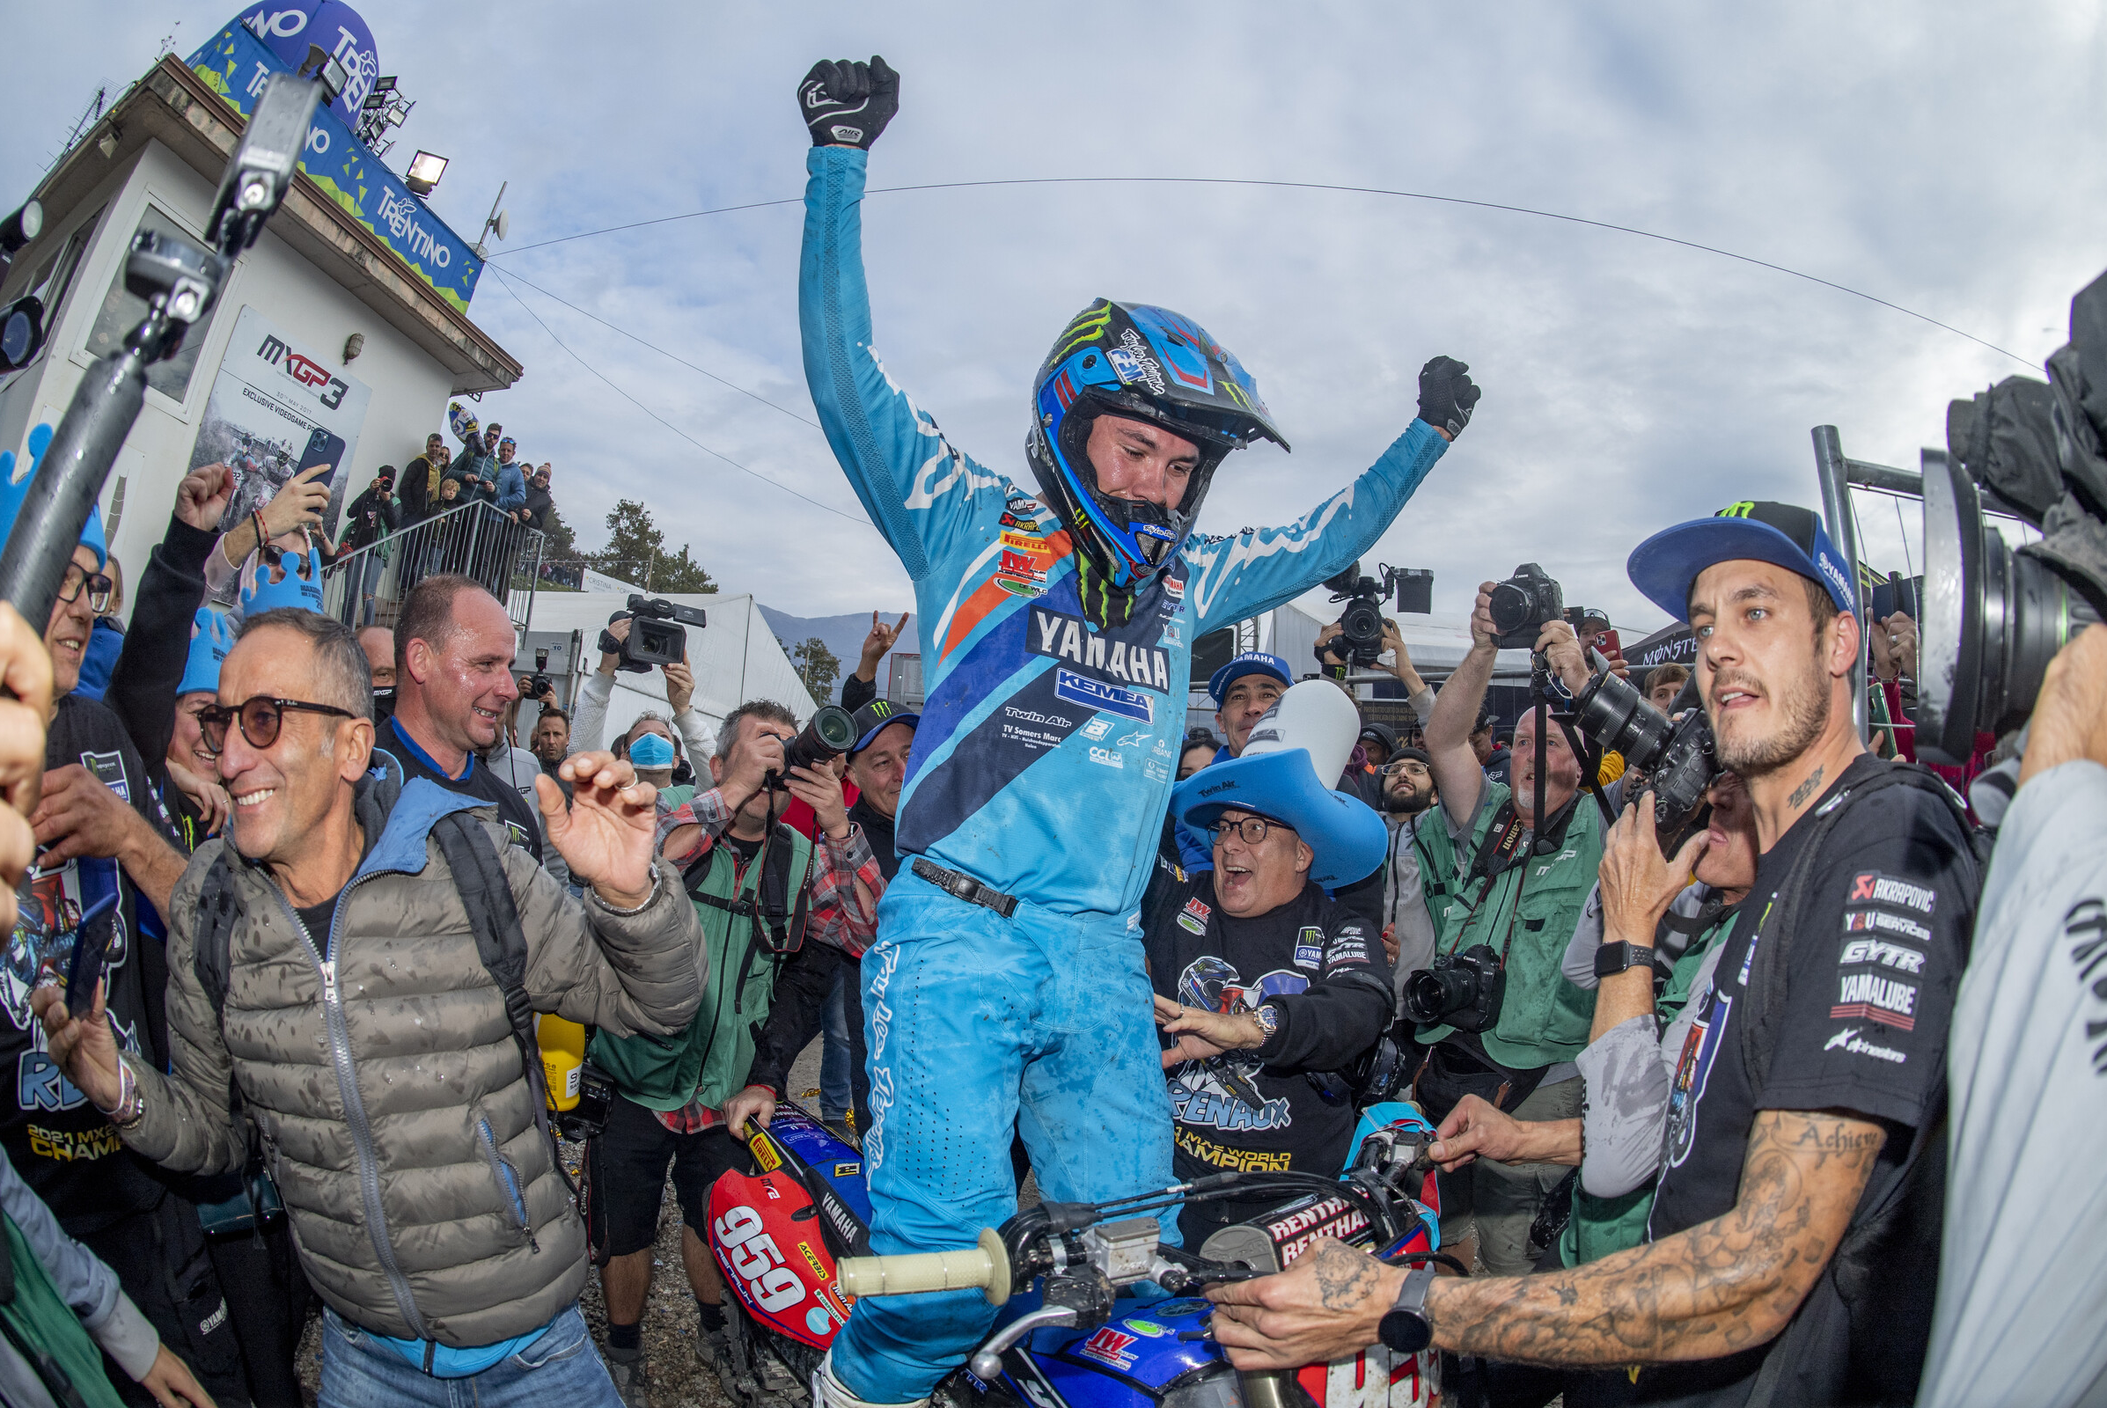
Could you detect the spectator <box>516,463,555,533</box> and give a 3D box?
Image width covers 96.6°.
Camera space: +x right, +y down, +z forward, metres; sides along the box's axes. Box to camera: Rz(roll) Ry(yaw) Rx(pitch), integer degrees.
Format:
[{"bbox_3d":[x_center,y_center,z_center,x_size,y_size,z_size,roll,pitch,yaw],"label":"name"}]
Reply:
[{"bbox_3d":[-5.247,-1.587,9.400,0.500,1.620,0.450,6,-8,-17],"label":"spectator"}]

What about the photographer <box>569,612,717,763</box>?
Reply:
[{"bbox_3d":[-1.426,0.675,3.200,0.580,2.050,0.470,8,-9,-30],"label":"photographer"}]

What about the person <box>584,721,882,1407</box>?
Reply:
[{"bbox_3d":[-0.729,0.790,2.100,0.650,1.660,0.600,9,-9,-37],"label":"person"}]

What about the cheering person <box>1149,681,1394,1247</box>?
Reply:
[{"bbox_3d":[0.330,0.770,1.660,0.650,1.660,0.550,1,-8,21],"label":"cheering person"}]

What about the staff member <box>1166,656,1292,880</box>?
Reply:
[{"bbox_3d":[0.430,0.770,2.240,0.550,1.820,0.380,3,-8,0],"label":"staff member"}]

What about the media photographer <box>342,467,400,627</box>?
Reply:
[{"bbox_3d":[-6.355,-1.346,8.700,0.540,1.730,0.460,9,-9,-37],"label":"media photographer"}]

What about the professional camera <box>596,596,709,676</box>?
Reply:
[{"bbox_3d":[-1.290,-0.222,3.000,0.220,0.220,0.340,9,-9,-34],"label":"professional camera"}]

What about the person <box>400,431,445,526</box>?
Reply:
[{"bbox_3d":[-6.219,-1.812,9.200,0.370,1.740,0.500,0,-8,26],"label":"person"}]

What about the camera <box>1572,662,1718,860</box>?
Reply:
[{"bbox_3d":[0.746,0.063,1.190,0.210,0.150,0.125,36,18,0],"label":"camera"}]

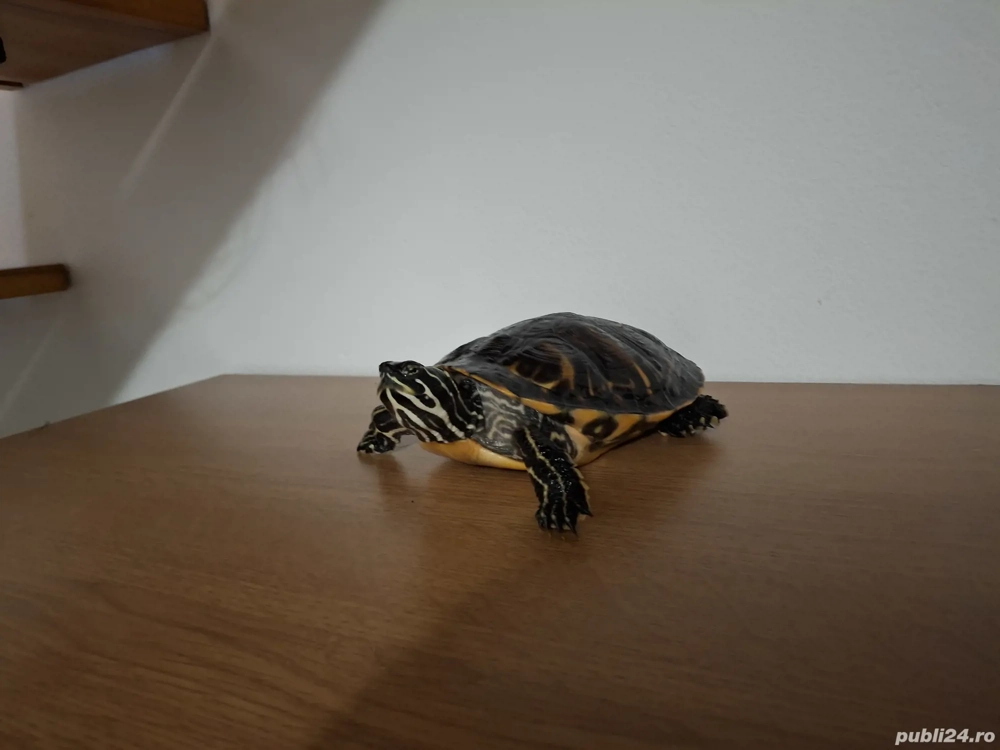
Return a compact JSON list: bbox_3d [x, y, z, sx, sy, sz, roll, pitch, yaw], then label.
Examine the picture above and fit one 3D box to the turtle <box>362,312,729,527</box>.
[{"bbox_3d":[0.037,0.005,0.456,0.226,0.074,0.191,-15,16,-36],"label":"turtle"}]

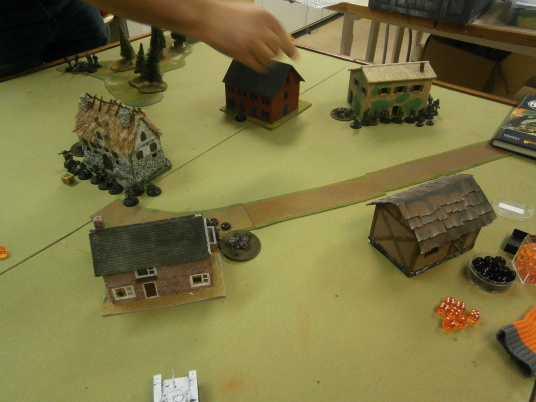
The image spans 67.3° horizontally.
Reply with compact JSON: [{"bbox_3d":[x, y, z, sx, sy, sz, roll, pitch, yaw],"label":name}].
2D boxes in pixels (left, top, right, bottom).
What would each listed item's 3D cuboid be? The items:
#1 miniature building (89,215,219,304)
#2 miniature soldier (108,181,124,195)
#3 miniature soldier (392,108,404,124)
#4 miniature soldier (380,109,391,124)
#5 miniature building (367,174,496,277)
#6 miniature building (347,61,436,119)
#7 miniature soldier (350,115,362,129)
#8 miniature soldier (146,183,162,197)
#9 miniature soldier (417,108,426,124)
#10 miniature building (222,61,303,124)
[{"bbox_3d":[-0.133,0.058,0.501,0.139,0.116,0.080,-8,40,-10],"label":"miniature building"},{"bbox_3d":[-0.261,-0.031,0.685,0.025,0.029,0.025,0,39,0],"label":"miniature soldier"},{"bbox_3d":[0.283,-0.184,0.868,0.025,0.032,0.025,-11,41,-12],"label":"miniature soldier"},{"bbox_3d":[0.257,-0.185,0.869,0.025,0.032,0.025,-11,41,-12],"label":"miniature soldier"},{"bbox_3d":[0.226,0.024,0.566,0.136,0.102,0.106,-19,43,-21],"label":"miniature building"},{"bbox_3d":[0.274,-0.255,0.896,0.154,0.110,0.093,-7,39,-9],"label":"miniature building"},{"bbox_3d":[0.191,-0.177,0.862,0.025,0.031,0.025,0,39,0],"label":"miniature soldier"},{"bbox_3d":[-0.196,-0.026,0.687,0.025,0.029,0.025,-18,43,-20],"label":"miniature soldier"},{"bbox_3d":[0.337,-0.190,0.880,0.025,0.029,0.025,0,39,0],"label":"miniature soldier"},{"bbox_3d":[-0.011,-0.259,0.891,0.146,0.118,0.110,26,46,29],"label":"miniature building"}]

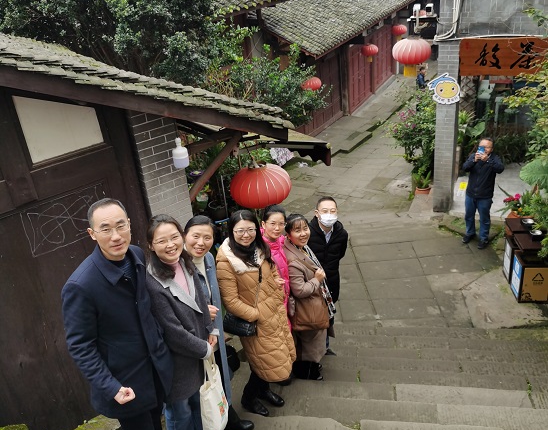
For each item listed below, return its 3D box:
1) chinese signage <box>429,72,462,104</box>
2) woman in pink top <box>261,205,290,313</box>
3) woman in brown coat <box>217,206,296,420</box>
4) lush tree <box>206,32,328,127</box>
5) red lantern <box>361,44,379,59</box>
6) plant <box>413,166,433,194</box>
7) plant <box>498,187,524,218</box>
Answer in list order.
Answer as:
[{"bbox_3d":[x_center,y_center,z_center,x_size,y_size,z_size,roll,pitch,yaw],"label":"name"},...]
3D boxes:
[{"bbox_3d":[2.514,-1.865,8.398,0.470,0.470,0.050,3,29,15],"label":"chinese signage"},{"bbox_3d":[0.083,0.624,4.114,0.380,1.600,0.500,20,37,38],"label":"woman in pink top"},{"bbox_3d":[-0.104,0.666,3.672,0.420,1.600,0.540,20,37,38],"label":"woman in brown coat"},{"bbox_3d":[-0.125,-2.416,11.198,2.300,2.400,2.000,1,29,13],"label":"lush tree"},{"bbox_3d":[2.831,-4.808,16.800,0.500,0.420,0.500,1,29,13],"label":"red lantern"},{"bbox_3d":[2.616,-0.588,10.000,0.380,0.560,0.380,1,29,13],"label":"plant"},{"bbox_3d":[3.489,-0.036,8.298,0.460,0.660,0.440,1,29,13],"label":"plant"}]

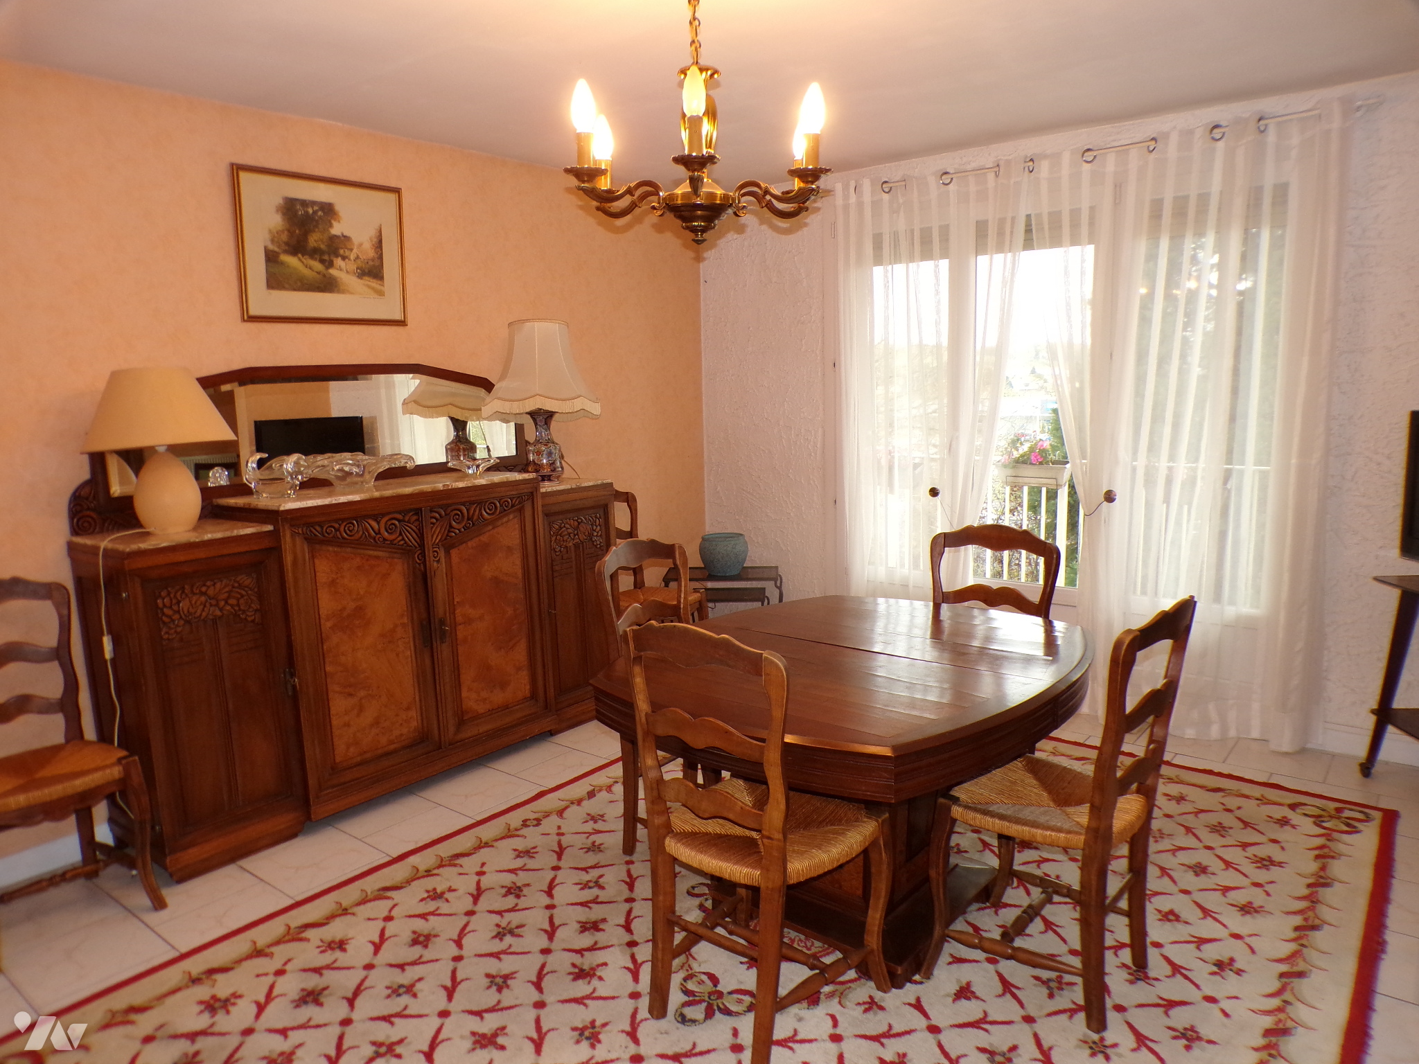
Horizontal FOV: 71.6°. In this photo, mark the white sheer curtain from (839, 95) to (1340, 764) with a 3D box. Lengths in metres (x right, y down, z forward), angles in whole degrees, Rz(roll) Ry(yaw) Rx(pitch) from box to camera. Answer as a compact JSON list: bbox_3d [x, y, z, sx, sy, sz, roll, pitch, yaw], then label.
[{"bbox_3d":[1.468,-0.405,4.303,2.090,2.410,0.140,6,12,39],"label":"white sheer curtain"}]

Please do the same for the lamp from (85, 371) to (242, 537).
[{"bbox_3d":[-1.790,-0.260,3.204,0.445,0.515,0.445,6,12,39],"label":"lamp"}]

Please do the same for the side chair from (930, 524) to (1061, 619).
[{"bbox_3d":[0.824,0.514,3.170,0.470,0.985,0.500,5,11,35],"label":"side chair"}]

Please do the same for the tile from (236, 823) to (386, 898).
[{"bbox_3d":[-1.278,1.066,3.182,0.333,0.010,0.333,6,12,39],"label":"tile"}]

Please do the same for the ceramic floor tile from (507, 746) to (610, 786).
[{"bbox_3d":[-0.529,0.942,3.847,0.333,0.010,0.333,6,12,39],"label":"ceramic floor tile"}]

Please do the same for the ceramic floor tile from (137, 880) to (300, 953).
[{"bbox_3d":[-1.361,1.125,2.824,0.333,0.010,0.333,6,12,39],"label":"ceramic floor tile"}]

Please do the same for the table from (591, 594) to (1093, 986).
[{"bbox_3d":[0.395,0.702,2.815,1.130,0.745,1.325,6,12,39],"label":"table"}]

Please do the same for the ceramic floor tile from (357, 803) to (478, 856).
[{"bbox_3d":[-0.945,1.034,3.335,0.333,0.010,0.333,6,12,39],"label":"ceramic floor tile"}]

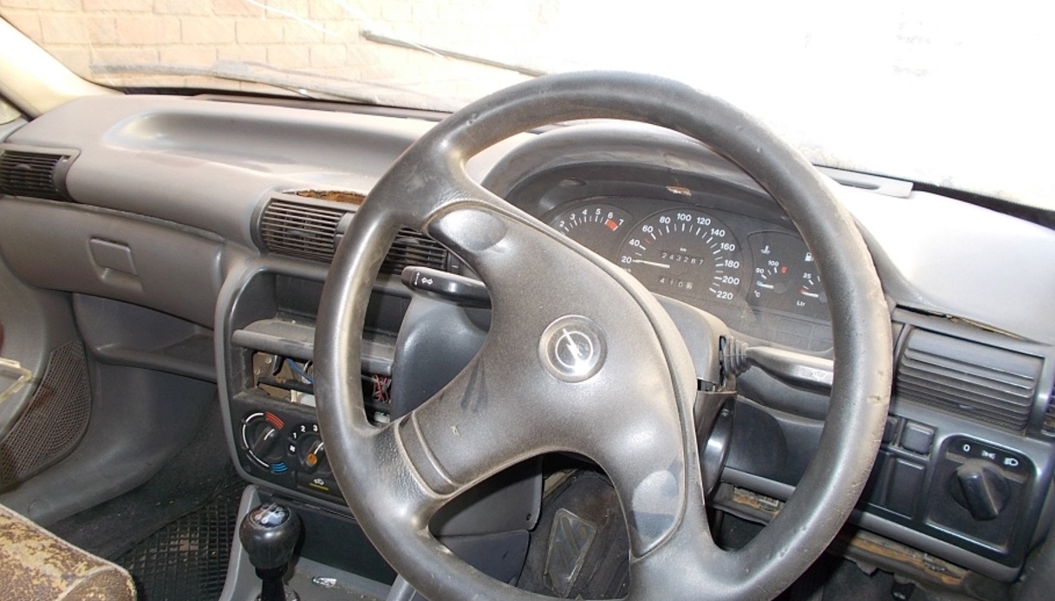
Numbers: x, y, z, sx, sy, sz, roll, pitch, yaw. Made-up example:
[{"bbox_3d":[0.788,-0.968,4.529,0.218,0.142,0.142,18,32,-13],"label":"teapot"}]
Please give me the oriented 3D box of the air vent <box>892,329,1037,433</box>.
[{"bbox_3d":[0.363,0.064,0.655,0.102,0.062,0.035,15,5,25],"label":"air vent"}]

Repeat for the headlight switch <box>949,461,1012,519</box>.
[{"bbox_3d":[0.367,0.155,0.643,0.045,0.045,0.027,15,7,25],"label":"headlight switch"}]

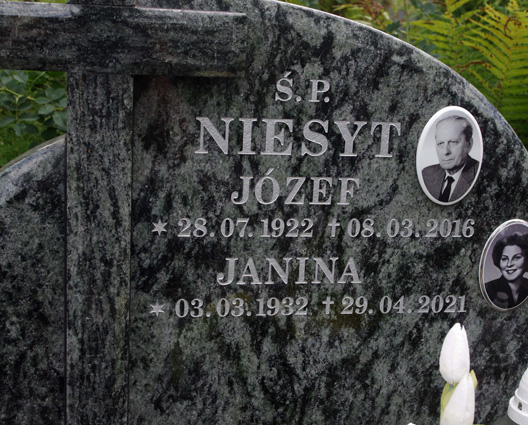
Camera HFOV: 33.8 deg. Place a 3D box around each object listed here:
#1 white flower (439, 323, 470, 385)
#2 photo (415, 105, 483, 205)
[{"bbox_3d":[0.209,0.155,0.955,0.034,0.068,0.034,0,13,-12],"label":"white flower"},{"bbox_3d":[0.229,-0.068,1.063,0.086,0.120,0.010,0,13,-12],"label":"photo"}]

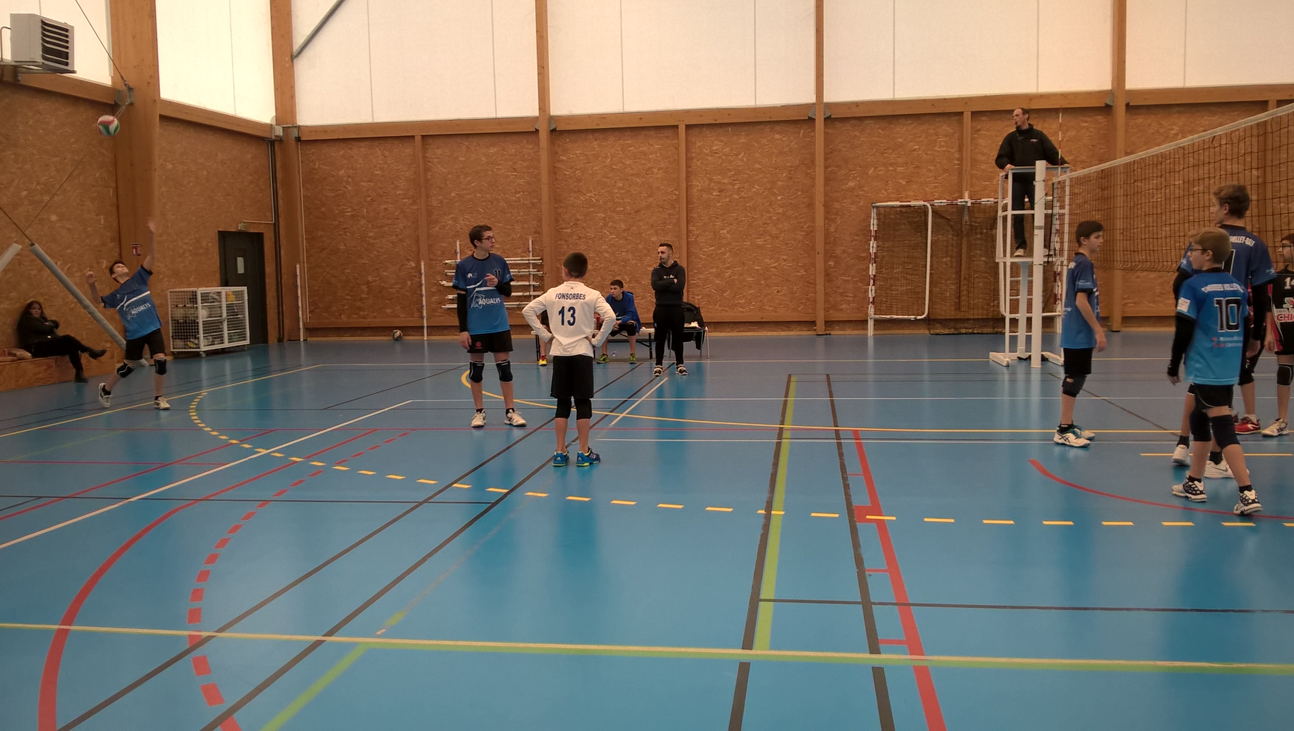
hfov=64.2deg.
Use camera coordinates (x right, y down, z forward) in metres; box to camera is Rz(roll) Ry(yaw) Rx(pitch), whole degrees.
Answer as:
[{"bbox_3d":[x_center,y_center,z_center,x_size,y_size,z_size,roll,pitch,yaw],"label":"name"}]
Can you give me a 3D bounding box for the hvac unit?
[{"bbox_3d":[-7.722,-4.095,13.157,0.520,0.630,0.560,0,6,9],"label":"hvac unit"}]

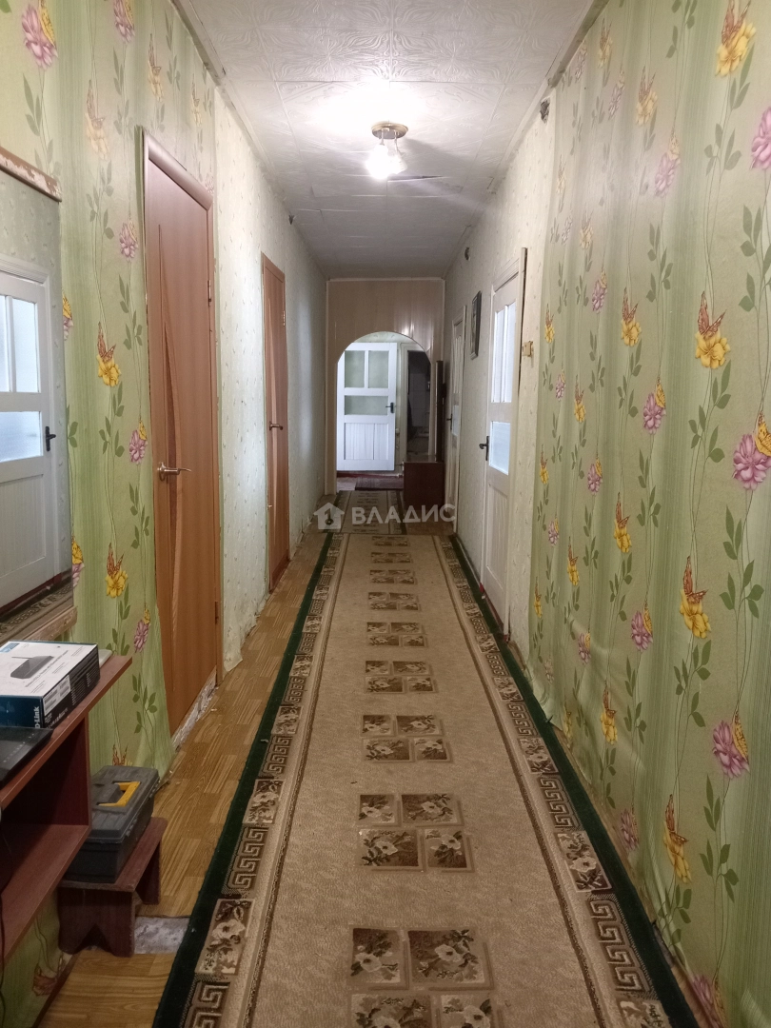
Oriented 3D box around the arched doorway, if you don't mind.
[{"bbox_3d":[-0.021,-1.238,9.318,1.180,2.010,0.160,1,10,0],"label":"arched doorway"}]

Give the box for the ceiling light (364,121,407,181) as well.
[{"bbox_3d":[0.013,-1.836,3.774,0.210,0.230,0.210,1,10,0],"label":"ceiling light"}]

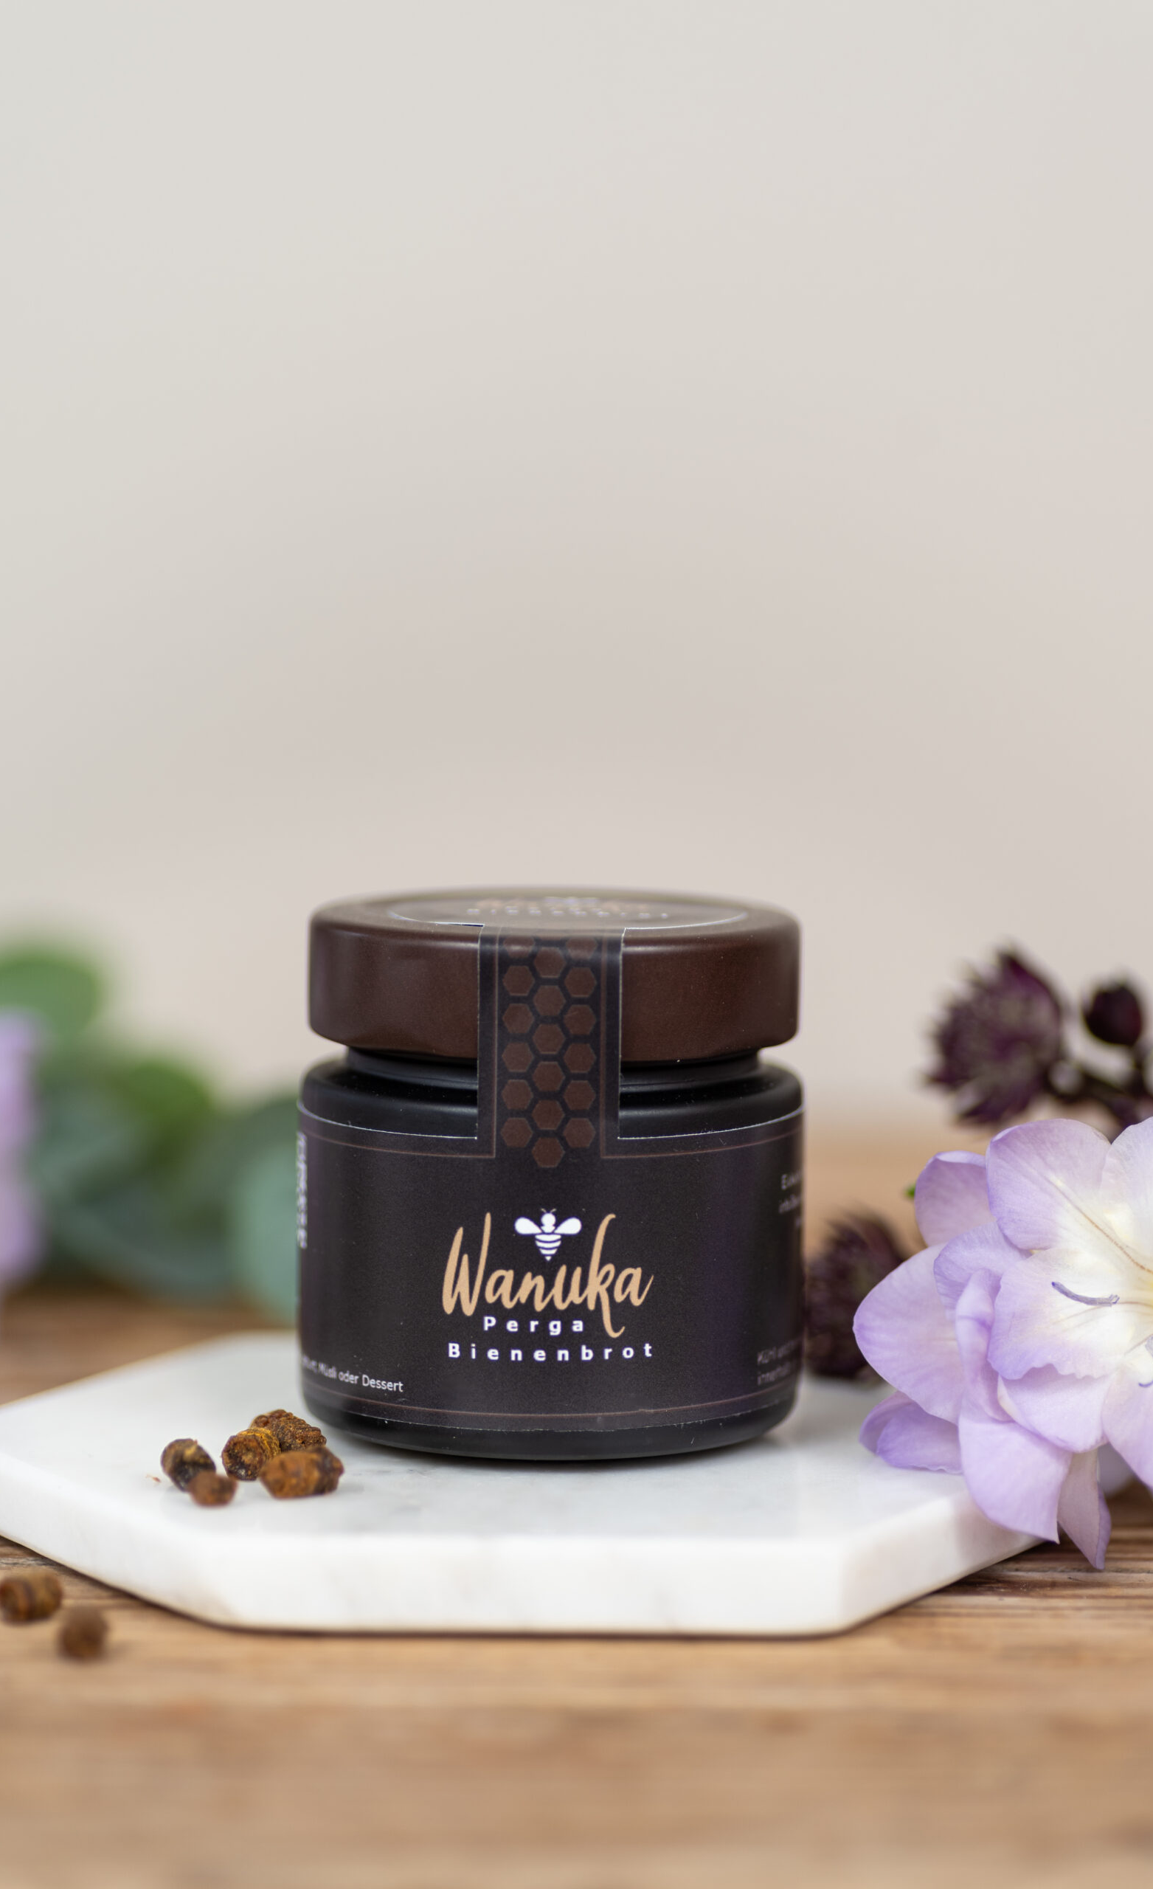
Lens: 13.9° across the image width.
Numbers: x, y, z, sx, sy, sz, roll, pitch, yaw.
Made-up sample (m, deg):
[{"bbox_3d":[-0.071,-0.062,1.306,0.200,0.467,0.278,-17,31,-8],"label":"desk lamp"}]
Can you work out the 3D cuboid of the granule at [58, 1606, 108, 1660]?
[{"bbox_3d":[-0.056,0.079,0.540,0.006,0.006,0.006,0,6,0],"label":"granule"}]

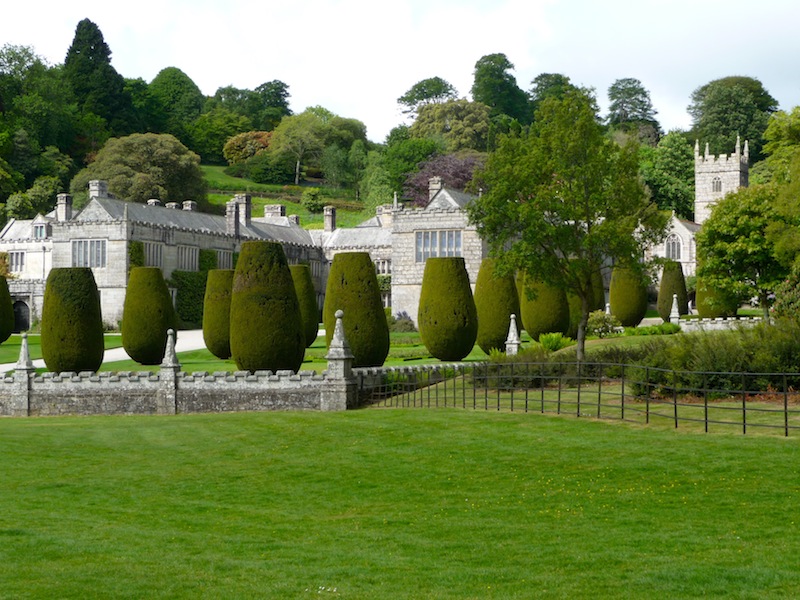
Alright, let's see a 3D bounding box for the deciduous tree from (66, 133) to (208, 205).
[{"bbox_3d":[-39.240,-18.830,215.000,20.000,12.500,18.000,0,0,25],"label":"deciduous tree"}]

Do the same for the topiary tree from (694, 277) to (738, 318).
[{"bbox_3d":[18.890,-1.100,85.000,2.700,4.500,2.700,0,0,25],"label":"topiary tree"}]

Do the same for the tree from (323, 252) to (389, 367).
[{"bbox_3d":[-1.790,0.410,59.000,2.750,4.750,2.750,0,0,0],"label":"tree"}]

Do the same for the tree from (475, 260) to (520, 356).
[{"bbox_3d":[5.130,0.360,76.000,2.570,5.170,2.570,0,-1,0],"label":"tree"}]

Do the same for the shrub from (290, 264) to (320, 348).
[{"bbox_3d":[-6.200,0.390,85.000,2.840,4.920,2.840,0,-1,0],"label":"shrub"}]

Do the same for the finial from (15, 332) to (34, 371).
[{"bbox_3d":[-15.580,2.140,59.500,0.600,1.580,0.600,-1,-1,22],"label":"finial"}]

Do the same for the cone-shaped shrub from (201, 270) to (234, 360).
[{"bbox_3d":[-9.180,0.770,76.500,2.650,4.750,2.650,0,0,0],"label":"cone-shaped shrub"}]

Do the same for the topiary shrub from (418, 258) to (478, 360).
[{"bbox_3d":[2.320,0.440,70.000,2.980,5.080,2.980,0,-1,0],"label":"topiary shrub"}]

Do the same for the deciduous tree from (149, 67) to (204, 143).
[{"bbox_3d":[-45.230,-38.350,290.000,11.500,18.000,11.500,0,0,0],"label":"deciduous tree"}]

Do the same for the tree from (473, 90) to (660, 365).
[{"bbox_3d":[5.810,-2.460,50.000,6.930,9.840,6.930,-1,-1,22],"label":"tree"}]

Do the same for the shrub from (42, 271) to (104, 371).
[{"bbox_3d":[-14.280,0.960,62.500,2.760,4.670,2.760,0,-1,0],"label":"shrub"}]

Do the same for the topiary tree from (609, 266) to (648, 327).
[{"bbox_3d":[17.580,-0.210,110.000,2.960,4.720,2.960,-1,-1,22],"label":"topiary tree"}]

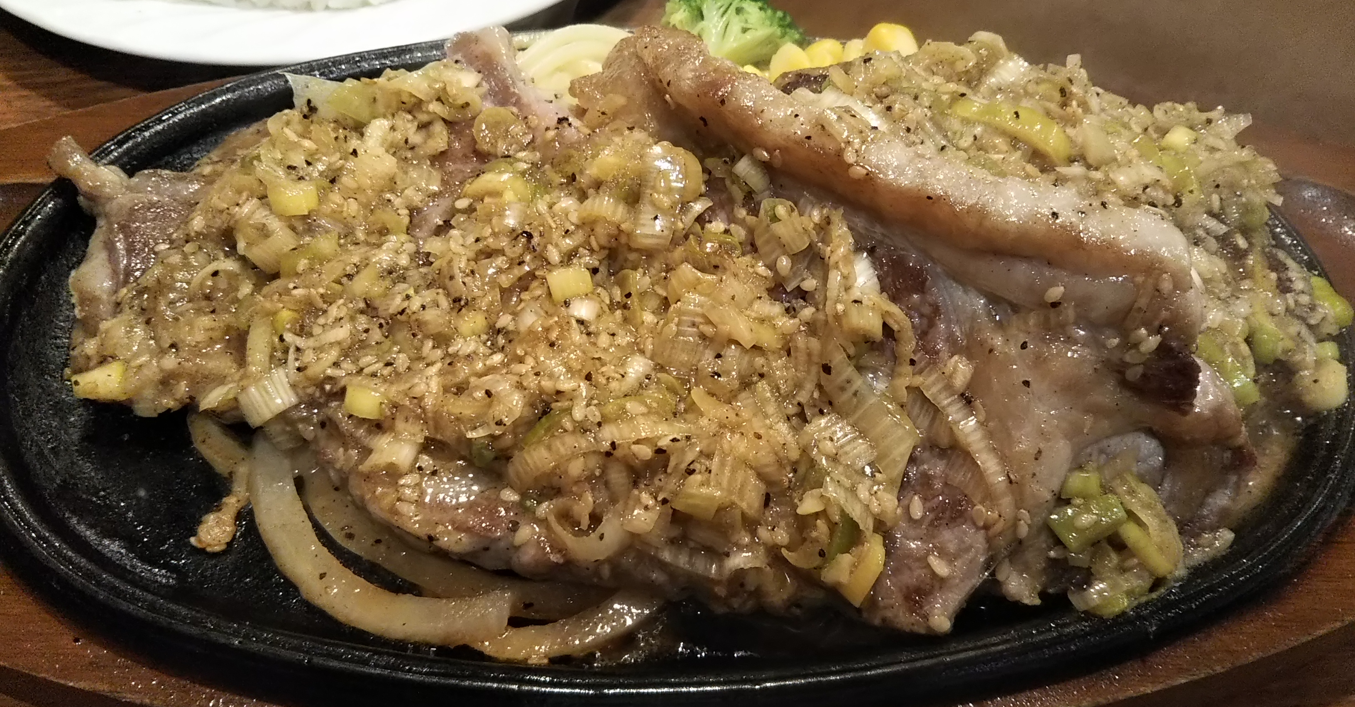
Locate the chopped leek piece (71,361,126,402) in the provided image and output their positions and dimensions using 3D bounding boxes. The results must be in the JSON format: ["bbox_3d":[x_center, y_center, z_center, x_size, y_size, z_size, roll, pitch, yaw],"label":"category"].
[{"bbox_3d":[-0.103,0.005,0.210,0.010,0.006,0.005,0,47,0],"label":"chopped leek piece"}]

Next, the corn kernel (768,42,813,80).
[{"bbox_3d":[0.025,-0.064,0.258,0.009,0.009,0.007,2,48,0],"label":"corn kernel"}]

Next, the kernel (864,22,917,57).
[{"bbox_3d":[0.047,-0.068,0.258,0.011,0.008,0.008,2,48,0],"label":"kernel"}]

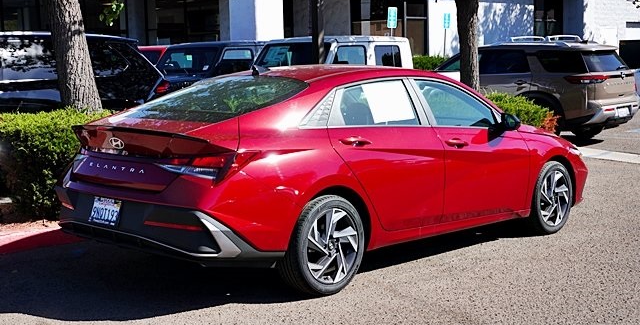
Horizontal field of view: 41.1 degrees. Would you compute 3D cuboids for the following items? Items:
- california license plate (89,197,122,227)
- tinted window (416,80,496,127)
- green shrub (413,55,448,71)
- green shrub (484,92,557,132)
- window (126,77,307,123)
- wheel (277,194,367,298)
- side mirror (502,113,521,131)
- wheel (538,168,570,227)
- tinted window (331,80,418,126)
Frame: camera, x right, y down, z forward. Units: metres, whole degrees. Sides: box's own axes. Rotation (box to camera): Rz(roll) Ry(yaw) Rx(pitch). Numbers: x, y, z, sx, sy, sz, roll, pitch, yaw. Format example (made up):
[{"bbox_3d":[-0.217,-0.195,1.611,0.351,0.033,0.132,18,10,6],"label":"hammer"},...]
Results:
[{"bbox_3d":[-1.290,0.294,5.127,0.310,0.160,0.020,4,-11,44],"label":"california license plate"},{"bbox_3d":[1.037,-0.443,6.440,0.910,0.405,0.070,-7,-17,-45],"label":"tinted window"},{"bbox_3d":[2.832,-2.248,22.047,0.900,1.000,1.400,4,8,44],"label":"green shrub"},{"bbox_3d":[3.033,-0.597,13.246,1.000,0.950,1.300,4,8,44],"label":"green shrub"},{"bbox_3d":[-0.753,-0.420,5.622,1.170,0.120,0.930,4,24,44],"label":"window"},{"bbox_3d":[0.018,0.510,5.349,0.225,0.635,0.635,4,8,44],"label":"wheel"},{"bbox_3d":[1.435,-0.309,6.492,0.210,0.150,0.130,4,8,44],"label":"side mirror"},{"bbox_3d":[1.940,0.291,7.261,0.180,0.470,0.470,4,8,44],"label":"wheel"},{"bbox_3d":[0.361,-0.397,5.752,0.880,0.356,0.070,-7,-21,-45],"label":"tinted window"}]

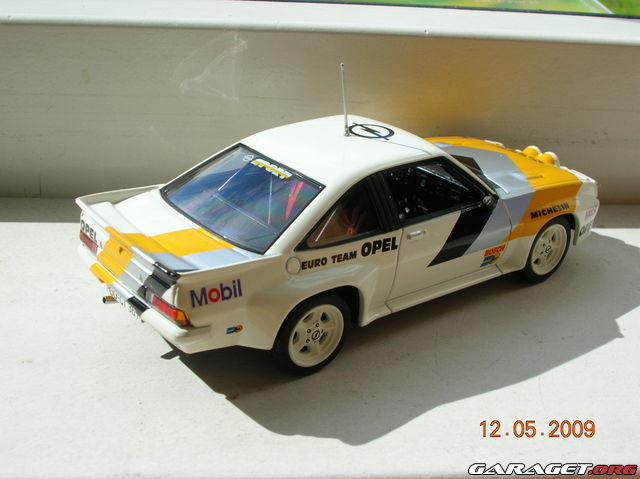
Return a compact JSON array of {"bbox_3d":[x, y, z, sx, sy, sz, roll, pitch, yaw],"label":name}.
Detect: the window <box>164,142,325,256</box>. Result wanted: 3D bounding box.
[{"bbox_3d":[-0.031,-0.019,0.348,0.041,0.004,0.074,-40,42,-20],"label":"window"}]

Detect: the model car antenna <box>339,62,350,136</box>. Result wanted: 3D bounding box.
[{"bbox_3d":[0.010,-0.058,0.365,0.002,0.032,0.002,-25,35,-31],"label":"model car antenna"}]

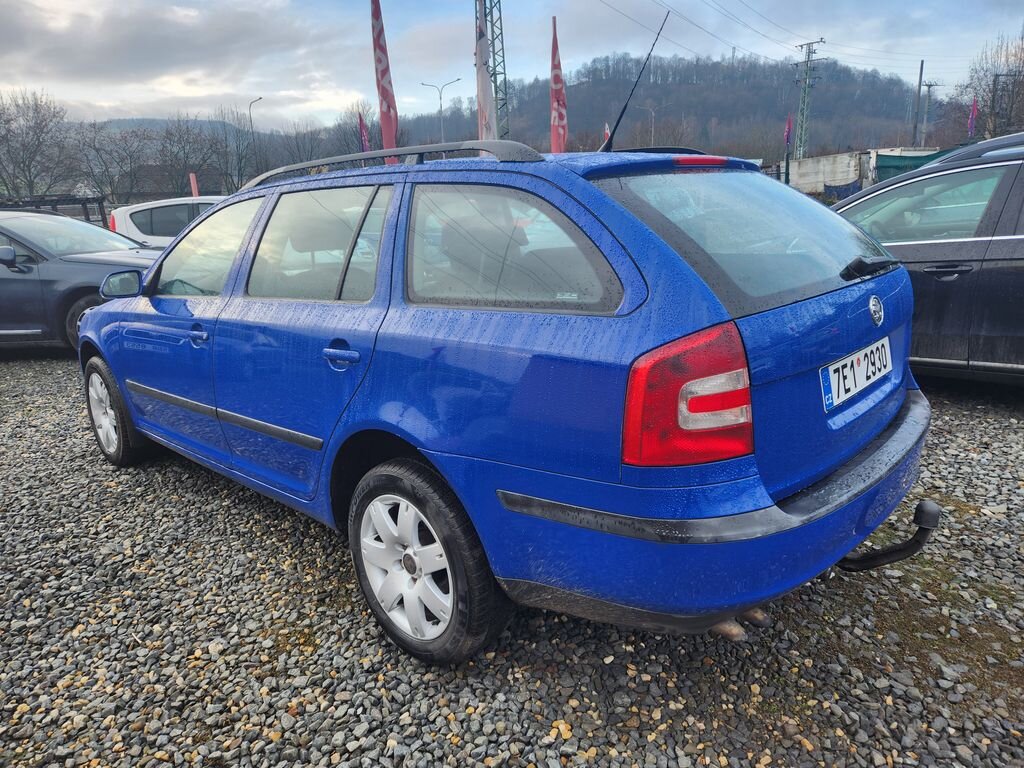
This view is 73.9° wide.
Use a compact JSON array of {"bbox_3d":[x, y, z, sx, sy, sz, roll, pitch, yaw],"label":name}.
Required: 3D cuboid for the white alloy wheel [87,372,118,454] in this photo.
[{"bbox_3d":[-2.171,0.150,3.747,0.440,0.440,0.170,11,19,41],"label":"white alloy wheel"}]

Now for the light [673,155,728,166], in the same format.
[{"bbox_3d":[0.563,-0.660,2.013,0.050,0.030,0.335,11,19,41],"label":"light"}]

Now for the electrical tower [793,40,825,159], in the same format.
[{"bbox_3d":[29.812,-26.242,69.913,3.800,16.923,1.300,9,18,35],"label":"electrical tower"}]

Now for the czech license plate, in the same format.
[{"bbox_3d":[0.953,-0.037,1.862,0.015,0.110,0.520,-5,8,46],"label":"czech license plate"}]

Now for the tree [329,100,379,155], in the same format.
[{"bbox_3d":[-11.566,-16.350,51.462,3.695,9.504,3.695,-5,15,-11],"label":"tree"}]

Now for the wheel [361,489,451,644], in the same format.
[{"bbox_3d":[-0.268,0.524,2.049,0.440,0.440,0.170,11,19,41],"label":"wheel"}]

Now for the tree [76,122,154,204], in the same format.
[{"bbox_3d":[-23.337,-12.050,41.111,4.612,7.051,4.612,-9,16,-27],"label":"tree"}]

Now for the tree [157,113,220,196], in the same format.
[{"bbox_3d":[-18.964,-12.395,41.059,3.775,7.474,3.775,-8,16,-23],"label":"tree"}]

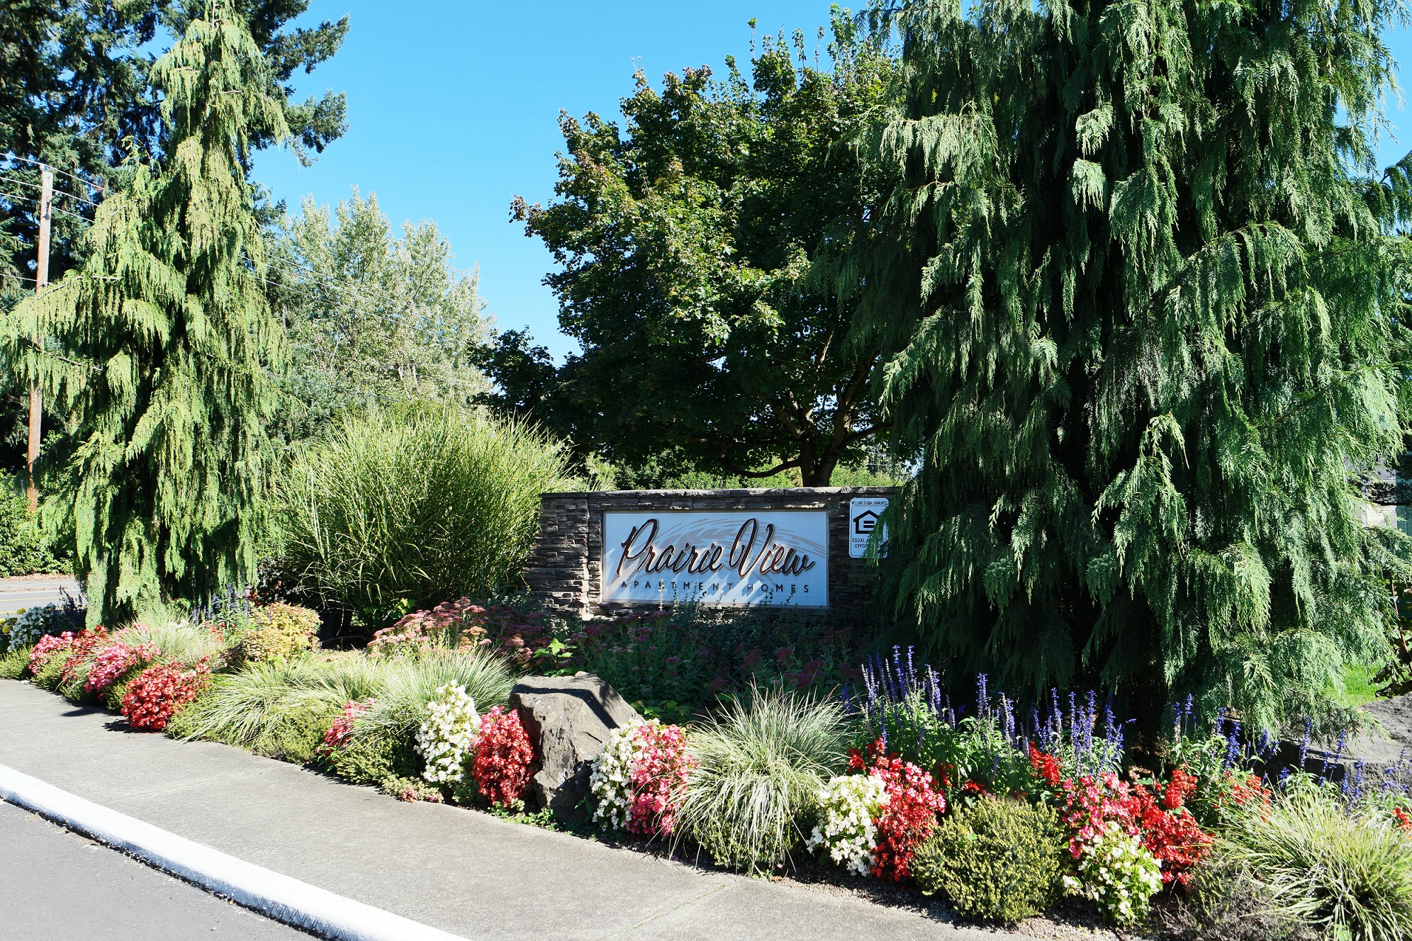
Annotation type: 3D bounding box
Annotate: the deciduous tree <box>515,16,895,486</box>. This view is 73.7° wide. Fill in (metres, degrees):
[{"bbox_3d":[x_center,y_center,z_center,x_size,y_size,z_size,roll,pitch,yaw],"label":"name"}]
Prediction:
[{"bbox_3d":[1.227,-2.531,14.469,8.500,9.114,8.300,0,-3,5],"label":"deciduous tree"}]

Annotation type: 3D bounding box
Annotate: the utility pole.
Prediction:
[{"bbox_3d":[-20.789,-3.091,29.225,0.300,12.924,0.300,2,-4,-36],"label":"utility pole"}]

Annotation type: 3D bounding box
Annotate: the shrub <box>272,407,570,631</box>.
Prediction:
[{"bbox_3d":[-2.581,0.457,8.488,2.500,2.000,2.400,1,-3,-17],"label":"shrub"}]

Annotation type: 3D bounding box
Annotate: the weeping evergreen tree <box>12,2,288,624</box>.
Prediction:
[{"bbox_3d":[-5.996,-1.844,10.323,2.700,7.467,2.700,2,-4,-30],"label":"weeping evergreen tree"}]

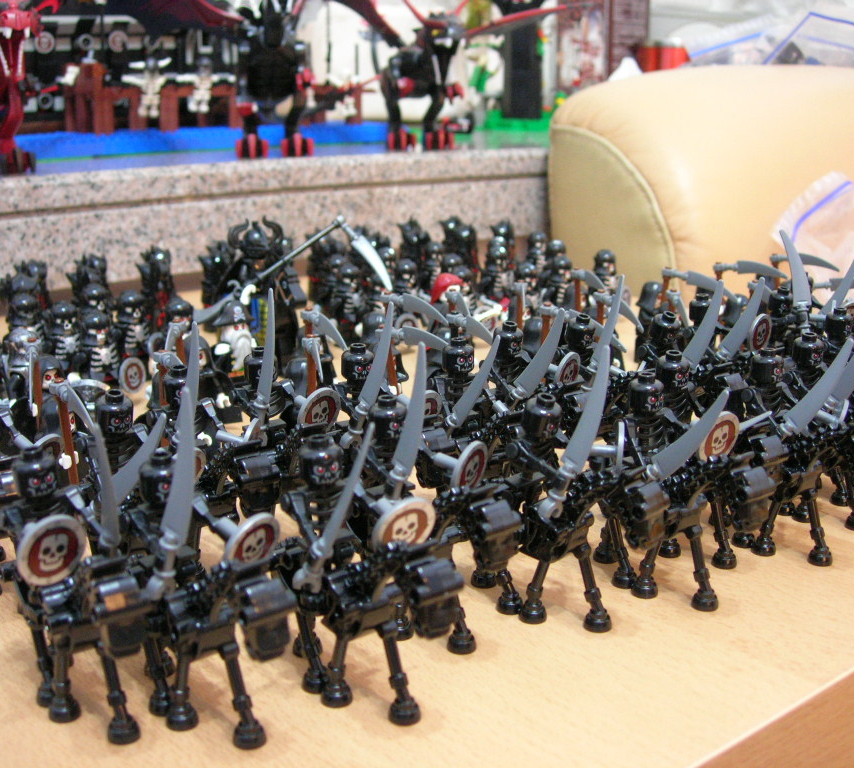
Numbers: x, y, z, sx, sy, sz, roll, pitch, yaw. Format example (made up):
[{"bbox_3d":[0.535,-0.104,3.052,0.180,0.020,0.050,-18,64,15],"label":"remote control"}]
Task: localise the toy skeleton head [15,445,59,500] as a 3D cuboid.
[{"bbox_3d":[-0.098,0.022,0.282,0.010,0.011,0.010,-13,21,-36],"label":"toy skeleton head"}]

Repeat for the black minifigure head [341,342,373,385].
[{"bbox_3d":[-0.022,-0.007,0.358,0.010,0.011,0.010,0,16,0],"label":"black minifigure head"}]

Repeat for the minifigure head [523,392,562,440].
[{"bbox_3d":[0.032,0.009,0.314,0.010,0.011,0.010,8,16,-2],"label":"minifigure head"}]

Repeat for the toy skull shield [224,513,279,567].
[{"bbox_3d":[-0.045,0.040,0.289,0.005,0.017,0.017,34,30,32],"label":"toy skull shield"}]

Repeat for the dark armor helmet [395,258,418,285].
[{"bbox_3d":[-0.012,-0.068,0.685,0.013,0.013,0.013,-11,20,-32],"label":"dark armor helmet"}]

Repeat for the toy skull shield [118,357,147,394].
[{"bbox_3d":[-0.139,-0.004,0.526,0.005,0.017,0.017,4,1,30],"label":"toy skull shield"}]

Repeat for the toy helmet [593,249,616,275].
[{"bbox_3d":[0.116,-0.079,0.735,0.014,0.015,0.015,-7,16,-24],"label":"toy helmet"}]

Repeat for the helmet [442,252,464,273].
[{"bbox_3d":[0.016,-0.073,0.688,0.013,0.013,0.015,-9,19,-30],"label":"helmet"}]

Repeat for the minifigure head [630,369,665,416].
[{"bbox_3d":[0.064,0.003,0.327,0.010,0.011,0.010,0,16,0],"label":"minifigure head"}]

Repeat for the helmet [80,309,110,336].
[{"bbox_3d":[-0.155,-0.028,0.524,0.013,0.013,0.013,-16,22,-42],"label":"helmet"}]

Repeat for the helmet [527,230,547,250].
[{"bbox_3d":[0.075,-0.097,0.765,0.013,0.013,0.013,-9,19,-28],"label":"helmet"}]

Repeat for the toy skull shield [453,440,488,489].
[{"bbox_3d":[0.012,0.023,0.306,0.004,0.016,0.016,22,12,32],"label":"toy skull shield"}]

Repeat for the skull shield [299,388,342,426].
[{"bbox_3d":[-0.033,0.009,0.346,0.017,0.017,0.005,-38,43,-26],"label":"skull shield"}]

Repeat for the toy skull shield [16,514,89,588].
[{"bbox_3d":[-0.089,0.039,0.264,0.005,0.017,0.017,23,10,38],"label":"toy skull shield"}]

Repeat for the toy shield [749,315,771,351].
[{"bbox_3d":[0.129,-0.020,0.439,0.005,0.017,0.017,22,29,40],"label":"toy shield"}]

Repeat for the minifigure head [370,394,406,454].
[{"bbox_3d":[-0.011,0.009,0.313,0.010,0.011,0.010,0,15,0],"label":"minifigure head"}]

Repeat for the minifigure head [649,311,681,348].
[{"bbox_3d":[0.085,-0.019,0.402,0.010,0.011,0.010,3,21,-33],"label":"minifigure head"}]

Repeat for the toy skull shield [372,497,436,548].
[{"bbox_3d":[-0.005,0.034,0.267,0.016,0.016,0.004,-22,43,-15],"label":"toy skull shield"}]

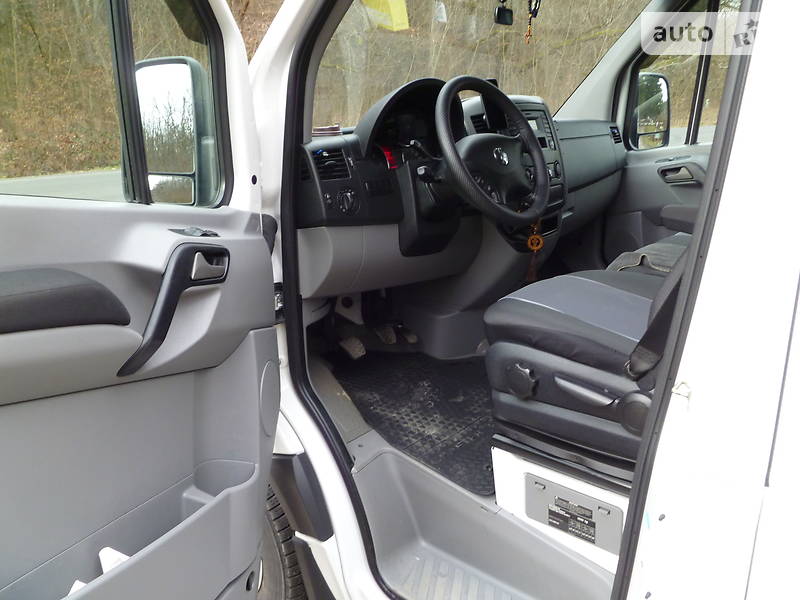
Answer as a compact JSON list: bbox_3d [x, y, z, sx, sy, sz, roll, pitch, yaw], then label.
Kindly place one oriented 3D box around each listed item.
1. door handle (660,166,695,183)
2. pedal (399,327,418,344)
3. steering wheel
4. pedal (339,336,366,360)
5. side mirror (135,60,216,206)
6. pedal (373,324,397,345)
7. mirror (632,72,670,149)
[{"bbox_3d":[1.065,-0.481,2.488,0.125,0.060,0.040,8,20,39],"label":"door handle"},{"bbox_3d":[0.025,0.121,2.097,0.055,0.075,0.028,-22,-14,-47],"label":"pedal"},{"bbox_3d":[0.218,-0.356,1.579,0.100,0.393,0.393,-27,-3,43],"label":"steering wheel"},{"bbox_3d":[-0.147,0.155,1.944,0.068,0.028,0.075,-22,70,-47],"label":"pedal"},{"bbox_3d":[-0.511,-0.377,1.456,0.195,0.330,0.125,2,19,8],"label":"side mirror"},{"bbox_3d":[-0.048,0.118,2.029,0.068,0.062,0.028,-22,-12,-47],"label":"pedal"},{"bbox_3d":[1.026,-0.810,2.774,0.195,0.325,0.125,-13,22,-32],"label":"mirror"}]

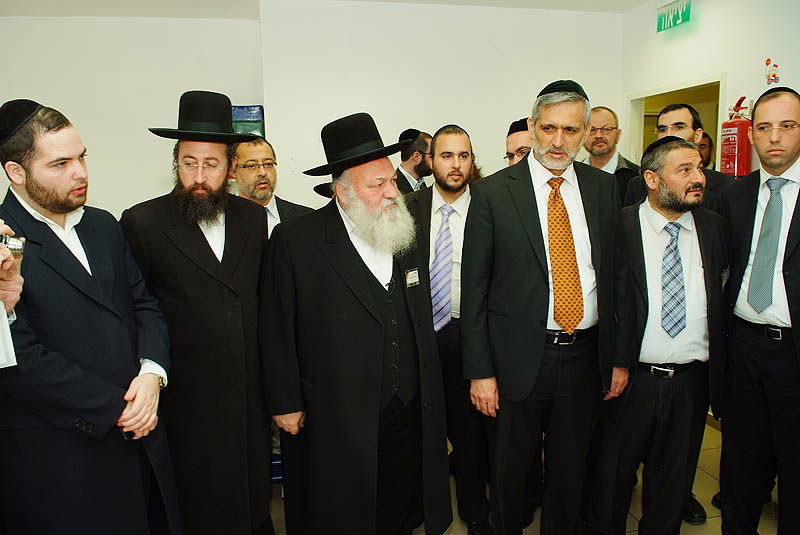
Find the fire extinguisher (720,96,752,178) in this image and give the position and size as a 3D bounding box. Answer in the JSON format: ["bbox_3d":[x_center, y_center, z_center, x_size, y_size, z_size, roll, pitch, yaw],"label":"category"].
[{"bbox_3d":[1.914,-0.726,3.280,0.160,0.490,0.155,-3,7,-24],"label":"fire extinguisher"}]

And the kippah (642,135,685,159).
[{"bbox_3d":[0.884,-0.393,1.940,0.155,0.065,0.155,-4,-17,-26],"label":"kippah"}]

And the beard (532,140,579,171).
[{"bbox_3d":[0.452,-0.325,1.680,0.135,0.095,0.100,1,6,15],"label":"beard"}]

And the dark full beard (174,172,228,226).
[{"bbox_3d":[-0.564,-0.198,1.660,0.155,0.150,0.120,-3,7,-22],"label":"dark full beard"}]

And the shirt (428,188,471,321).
[{"bbox_3d":[0.209,-0.054,2.302,0.420,0.570,0.250,0,7,6],"label":"shirt"}]

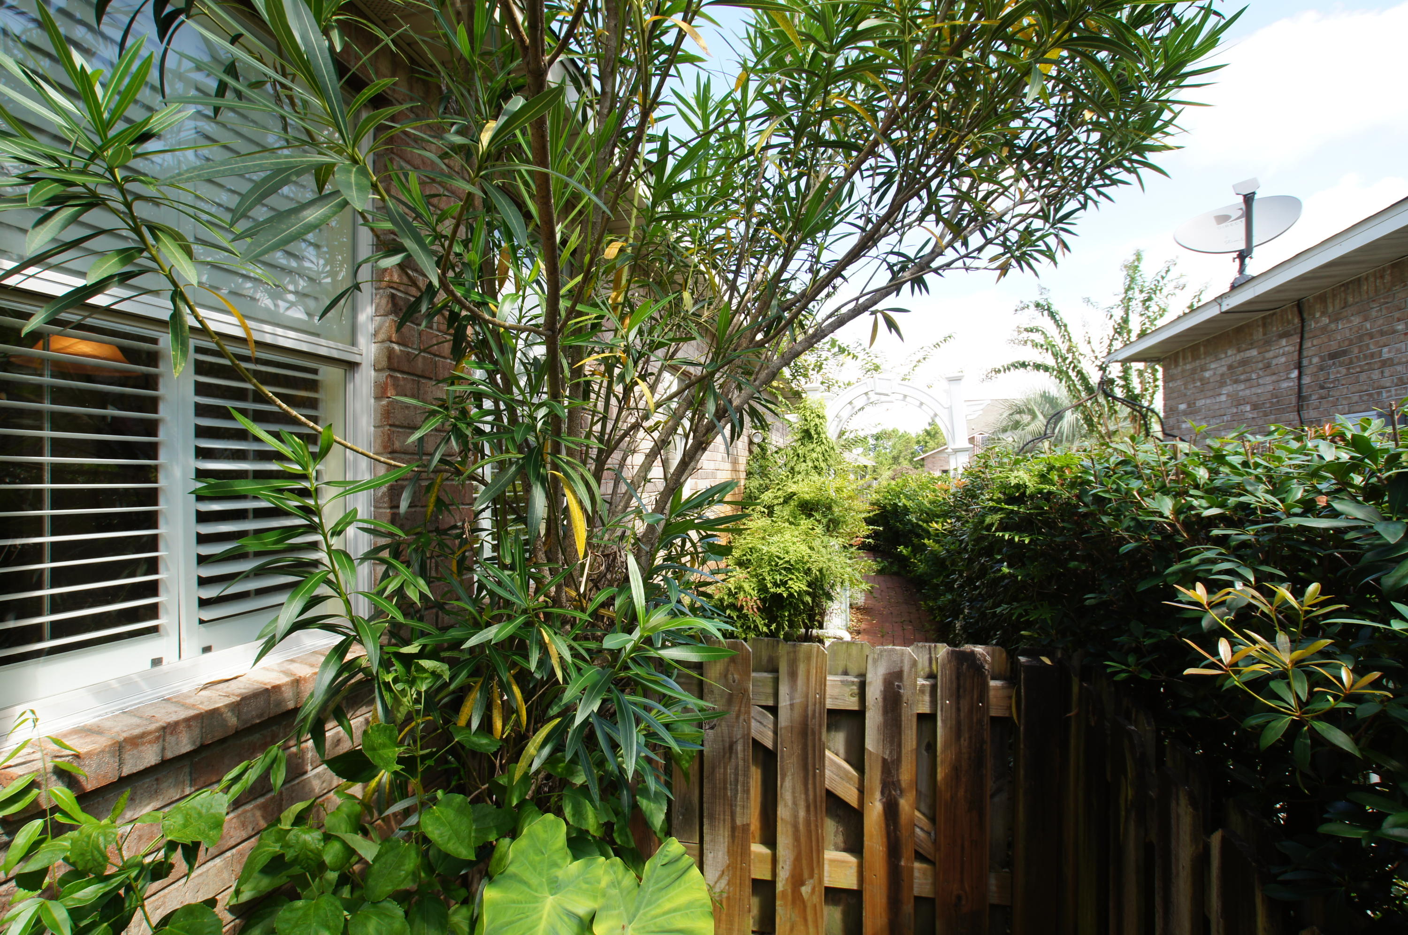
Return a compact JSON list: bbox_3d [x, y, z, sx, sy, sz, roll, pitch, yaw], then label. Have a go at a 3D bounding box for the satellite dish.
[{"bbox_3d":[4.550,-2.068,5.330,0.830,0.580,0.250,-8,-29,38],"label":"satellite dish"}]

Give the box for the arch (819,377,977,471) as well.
[{"bbox_3d":[1.817,0.342,5.973,1.470,2.318,0.850,-3,-2,15],"label":"arch"}]

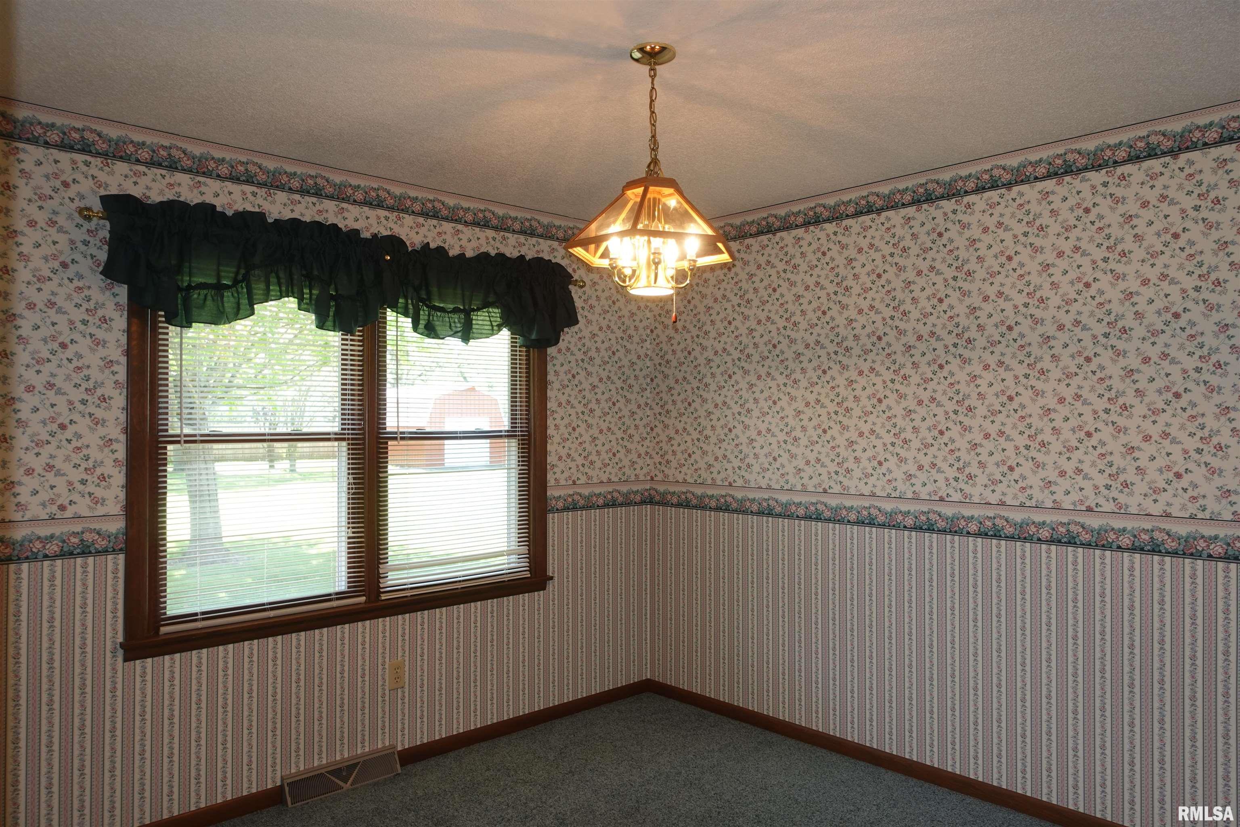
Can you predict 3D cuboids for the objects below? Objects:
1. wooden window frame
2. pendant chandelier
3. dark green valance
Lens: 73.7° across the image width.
[{"bbox_3d":[-1.009,0.097,3.380,1.812,1.488,0.095,1,-1,-43],"label":"wooden window frame"},{"bbox_3d":[0.091,-0.619,2.261,0.440,0.735,0.474,1,-1,-43],"label":"pendant chandelier"},{"bbox_3d":[-0.937,-0.498,3.338,2.008,0.420,0.110,1,-1,-43],"label":"dark green valance"}]

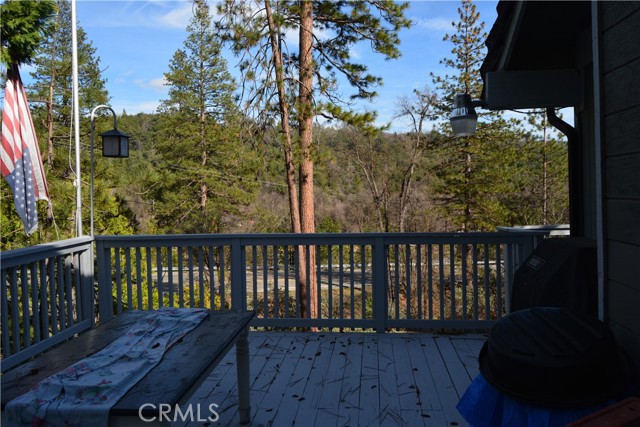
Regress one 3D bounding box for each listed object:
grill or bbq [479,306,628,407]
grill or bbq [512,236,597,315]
[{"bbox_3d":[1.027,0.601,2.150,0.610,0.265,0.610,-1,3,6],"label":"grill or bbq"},{"bbox_3d":[1.810,0.756,3.421,0.580,1.090,0.700,-1,3,6],"label":"grill or bbq"}]

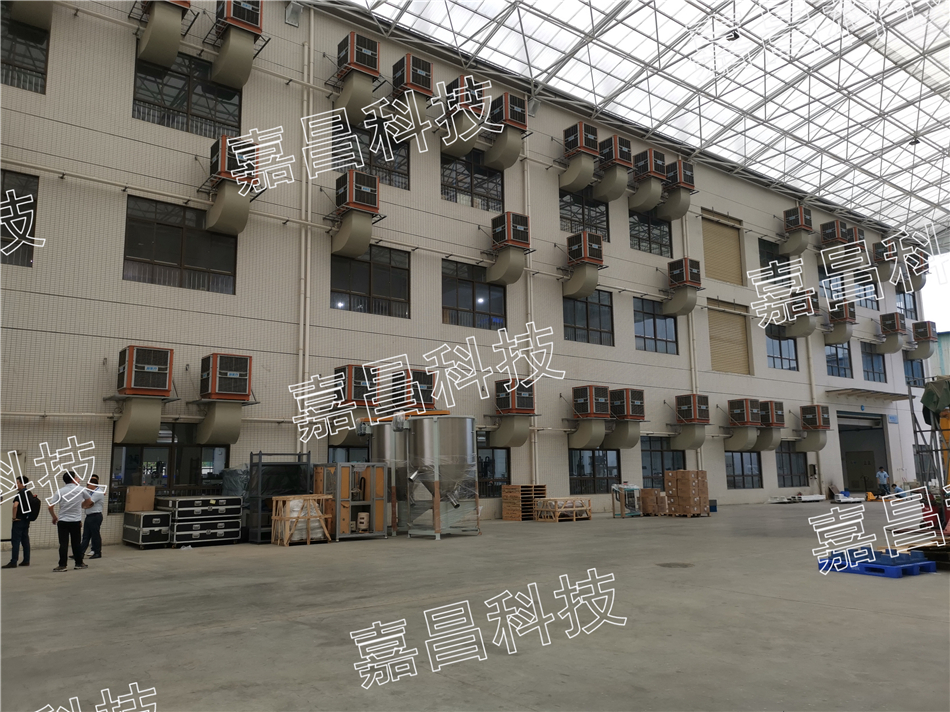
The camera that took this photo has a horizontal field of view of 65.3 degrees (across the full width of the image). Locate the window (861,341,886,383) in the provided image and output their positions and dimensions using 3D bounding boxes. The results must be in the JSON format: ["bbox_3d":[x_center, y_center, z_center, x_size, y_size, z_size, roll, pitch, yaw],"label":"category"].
[{"bbox_3d":[24.790,0.499,46.102,2.813,2.354,0.135,6,-12,-37],"label":"window"}]

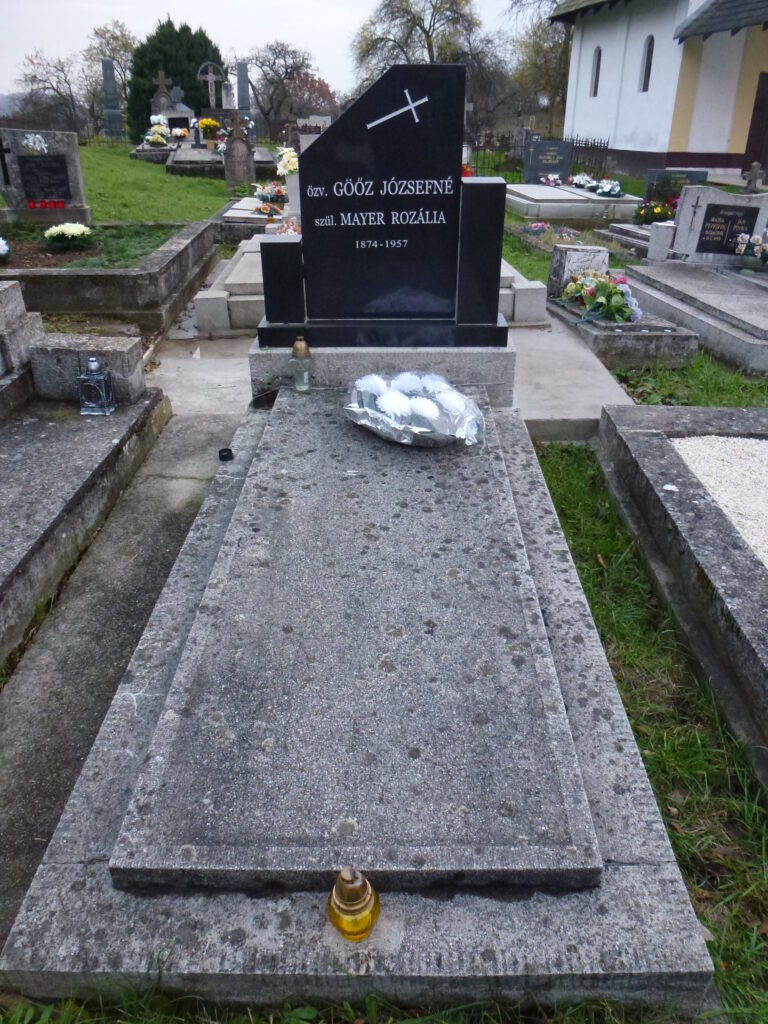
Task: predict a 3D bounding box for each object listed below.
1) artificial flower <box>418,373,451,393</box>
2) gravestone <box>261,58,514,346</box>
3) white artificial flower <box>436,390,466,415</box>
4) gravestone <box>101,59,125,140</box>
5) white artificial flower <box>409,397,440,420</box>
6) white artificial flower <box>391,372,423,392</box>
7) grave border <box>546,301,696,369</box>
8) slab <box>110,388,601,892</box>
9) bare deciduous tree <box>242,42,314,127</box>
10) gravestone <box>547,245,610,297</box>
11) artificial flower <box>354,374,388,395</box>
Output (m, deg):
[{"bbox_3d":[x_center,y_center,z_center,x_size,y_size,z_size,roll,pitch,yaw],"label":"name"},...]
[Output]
[{"bbox_3d":[0.173,-0.448,2.586,0.112,0.058,0.112,5,31,-1],"label":"artificial flower"},{"bbox_3d":[-0.005,-1.112,2.753,0.965,0.944,0.230,0,28,1],"label":"gravestone"},{"bbox_3d":[0.225,-0.366,2.469,0.112,0.058,0.112,15,35,-6],"label":"white artificial flower"},{"bbox_3d":[-7.686,-11.703,20.973,0.530,1.982,0.500,0,27,0],"label":"gravestone"},{"bbox_3d":[0.124,-0.316,2.256,0.100,0.055,0.100,0,27,0],"label":"white artificial flower"},{"bbox_3d":[0.074,-0.428,2.425,0.100,0.055,0.100,0,27,0],"label":"white artificial flower"},{"bbox_3d":[1.226,-0.966,3.934,0.480,0.170,0.900,-2,27,-4],"label":"grave border"},{"bbox_3d":[-0.025,0.069,1.906,0.740,0.057,1.841,1,32,1],"label":"slab"},{"bbox_3d":[-5.264,-20.567,36.769,4.100,4.700,4.000,0,28,1],"label":"bare deciduous tree"},{"bbox_3d":[1.111,-1.369,4.218,0.255,0.275,0.260,-2,27,-4],"label":"gravestone"},{"bbox_3d":[-0.047,-0.445,2.592,0.112,0.058,0.112,-10,30,6],"label":"artificial flower"}]

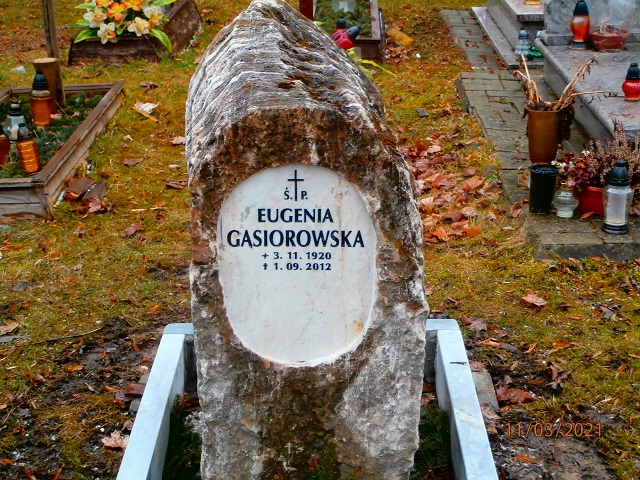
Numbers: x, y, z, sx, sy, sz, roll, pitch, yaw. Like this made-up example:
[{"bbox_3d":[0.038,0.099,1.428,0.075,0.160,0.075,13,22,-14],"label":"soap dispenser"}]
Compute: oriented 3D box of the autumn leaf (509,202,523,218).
[{"bbox_3d":[0.694,-0.105,3.743,0.047,0.040,0.050,0,22,0],"label":"autumn leaf"}]

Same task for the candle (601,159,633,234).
[{"bbox_3d":[0.998,-0.146,3.511,0.093,0.237,0.093,0,22,0],"label":"candle"}]

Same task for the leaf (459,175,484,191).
[{"bbox_3d":[0.581,-0.220,4.028,0.105,0.030,0.100,0,22,0],"label":"leaf"}]

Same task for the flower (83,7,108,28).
[{"bbox_3d":[-1.388,-1.372,6.500,0.140,0.140,0.060,-12,24,-26],"label":"flower"}]

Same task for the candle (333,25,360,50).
[{"bbox_3d":[0.155,-1.182,6.150,0.190,0.088,0.088,-35,20,-12],"label":"candle"}]

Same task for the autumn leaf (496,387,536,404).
[{"bbox_3d":[0.520,0.411,2.788,0.100,0.020,0.070,-1,22,0],"label":"autumn leaf"}]

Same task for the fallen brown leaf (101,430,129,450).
[{"bbox_3d":[-0.504,0.495,2.604,0.078,0.018,0.075,-1,22,0],"label":"fallen brown leaf"}]

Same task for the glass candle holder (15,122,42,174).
[{"bbox_3d":[-1.095,-0.353,3.958,0.078,0.189,0.078,-2,22,1],"label":"glass candle holder"}]

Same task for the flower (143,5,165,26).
[{"bbox_3d":[-0.961,-1.296,6.083,0.120,0.120,0.060,-9,24,-21],"label":"flower"}]

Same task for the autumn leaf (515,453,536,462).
[{"bbox_3d":[0.493,0.522,2.526,0.052,0.010,0.022,14,26,32],"label":"autumn leaf"}]

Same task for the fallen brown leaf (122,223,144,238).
[{"bbox_3d":[-0.700,-0.035,3.934,0.065,0.025,0.105,15,27,35],"label":"fallen brown leaf"}]

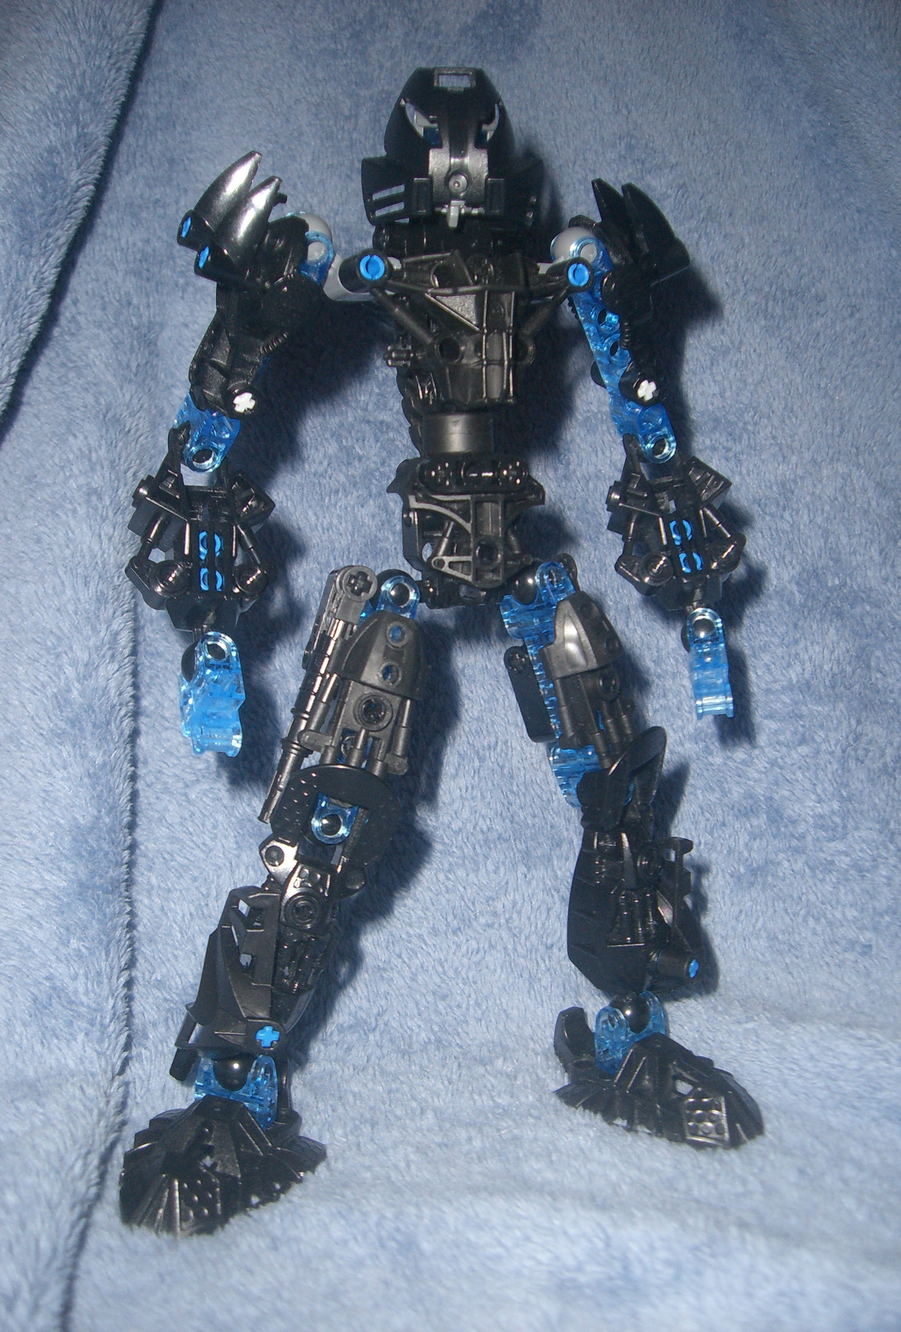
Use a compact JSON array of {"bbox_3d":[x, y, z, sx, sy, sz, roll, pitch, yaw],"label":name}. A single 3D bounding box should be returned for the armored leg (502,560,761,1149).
[{"bbox_3d":[0.038,0.042,0.332,0.040,0.130,0.053,-12,4,-37],"label":"armored leg"}]

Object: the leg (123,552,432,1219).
[{"bbox_3d":[-0.033,0.049,0.317,0.043,0.140,0.055,17,3,11],"label":"leg"}]

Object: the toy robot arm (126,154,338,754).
[{"bbox_3d":[-0.050,-0.047,0.321,0.038,0.130,0.042,9,0,6],"label":"toy robot arm"}]

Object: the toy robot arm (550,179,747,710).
[{"bbox_3d":[0.047,-0.049,0.334,0.035,0.126,0.042,-10,0,-3],"label":"toy robot arm"}]

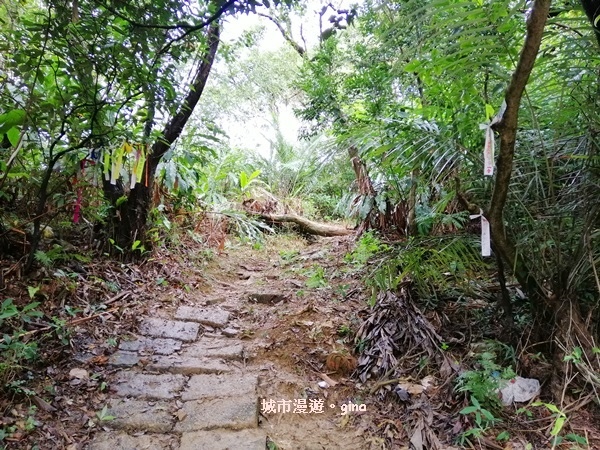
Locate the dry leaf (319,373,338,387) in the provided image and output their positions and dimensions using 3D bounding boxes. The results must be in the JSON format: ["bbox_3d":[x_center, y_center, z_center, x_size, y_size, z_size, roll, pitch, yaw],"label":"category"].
[{"bbox_3d":[0.174,0.929,2.700,0.080,0.025,0.140,-9,15,-38],"label":"dry leaf"}]

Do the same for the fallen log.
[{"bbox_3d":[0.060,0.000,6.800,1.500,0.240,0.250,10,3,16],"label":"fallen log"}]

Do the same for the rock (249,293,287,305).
[{"bbox_3d":[-0.294,0.660,4.060,0.340,0.110,0.200,1,0,-2],"label":"rock"}]

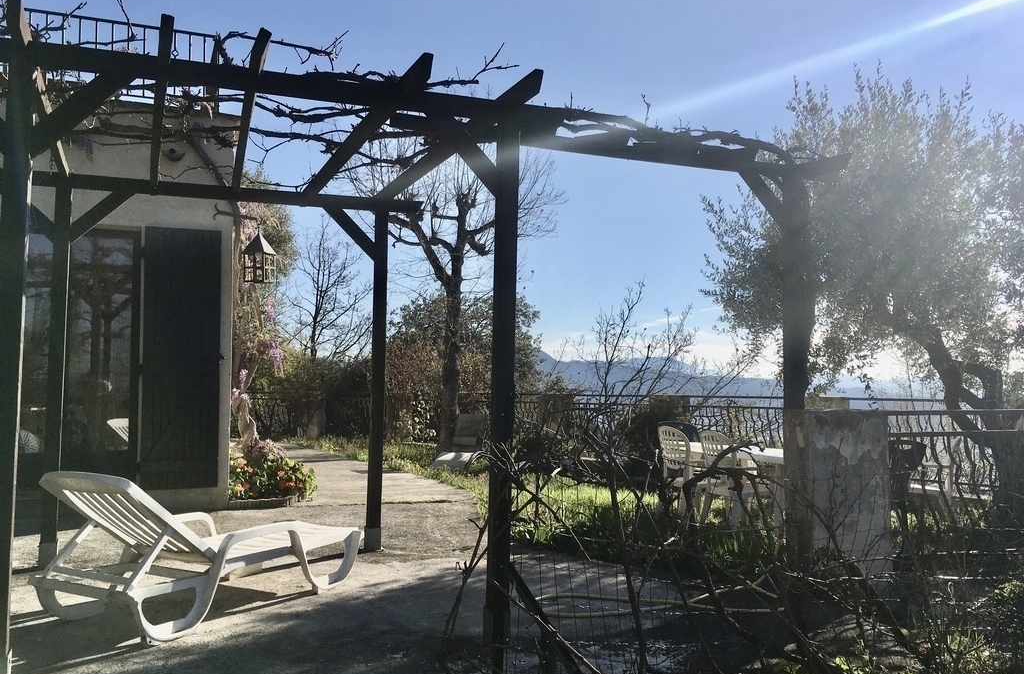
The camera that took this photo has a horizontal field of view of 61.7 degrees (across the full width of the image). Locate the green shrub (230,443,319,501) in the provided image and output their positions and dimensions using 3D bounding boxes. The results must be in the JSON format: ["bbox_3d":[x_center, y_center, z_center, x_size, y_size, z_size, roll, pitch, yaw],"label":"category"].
[{"bbox_3d":[-2.355,1.356,8.400,0.880,0.500,0.750,1,-2,-19],"label":"green shrub"}]

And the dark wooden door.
[{"bbox_3d":[-2.990,0.199,7.750,0.660,2.350,0.060,1,-2,-19],"label":"dark wooden door"}]

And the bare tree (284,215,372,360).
[{"bbox_3d":[-4.361,-0.466,20.500,2.400,4.900,2.300,1,-2,0],"label":"bare tree"}]

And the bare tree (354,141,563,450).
[{"bbox_3d":[-0.955,-1.039,14.500,3.600,5.700,3.400,1,-2,0],"label":"bare tree"}]

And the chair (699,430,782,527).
[{"bbox_3d":[2.015,1.255,7.500,0.570,0.860,0.570,2,-2,-29],"label":"chair"}]

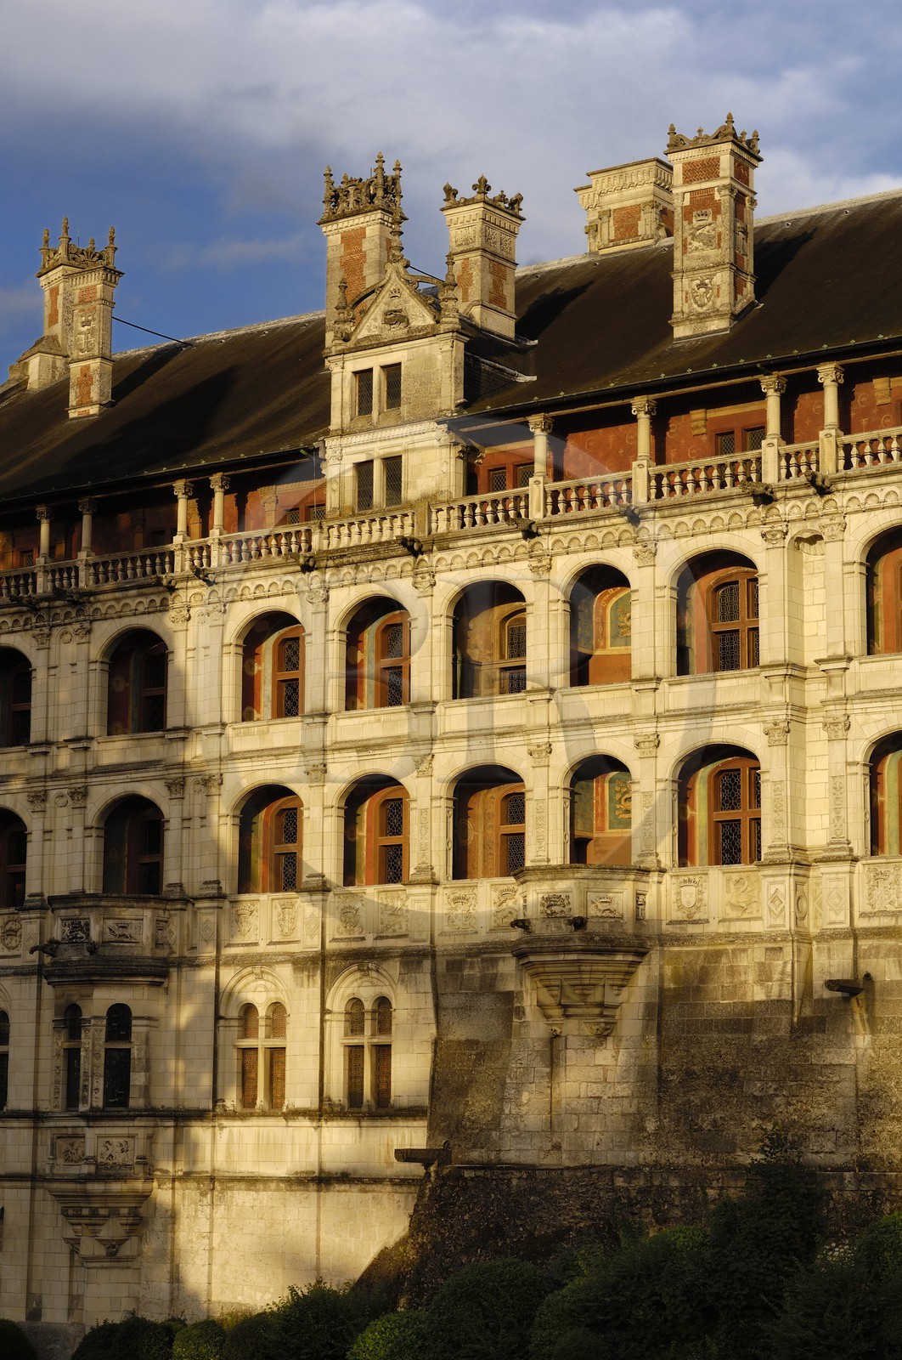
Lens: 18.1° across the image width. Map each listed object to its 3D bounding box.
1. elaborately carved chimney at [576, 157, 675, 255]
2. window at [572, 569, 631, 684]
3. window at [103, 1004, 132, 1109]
[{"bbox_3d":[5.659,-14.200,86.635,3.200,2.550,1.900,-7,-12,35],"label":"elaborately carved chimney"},{"bbox_3d":[3.996,-1.500,74.228,2.051,3.063,0.450,-6,-11,37],"label":"window"},{"bbox_3d":[-9.286,10.461,78.664,0.760,2.884,0.220,2,-10,-9],"label":"window"}]

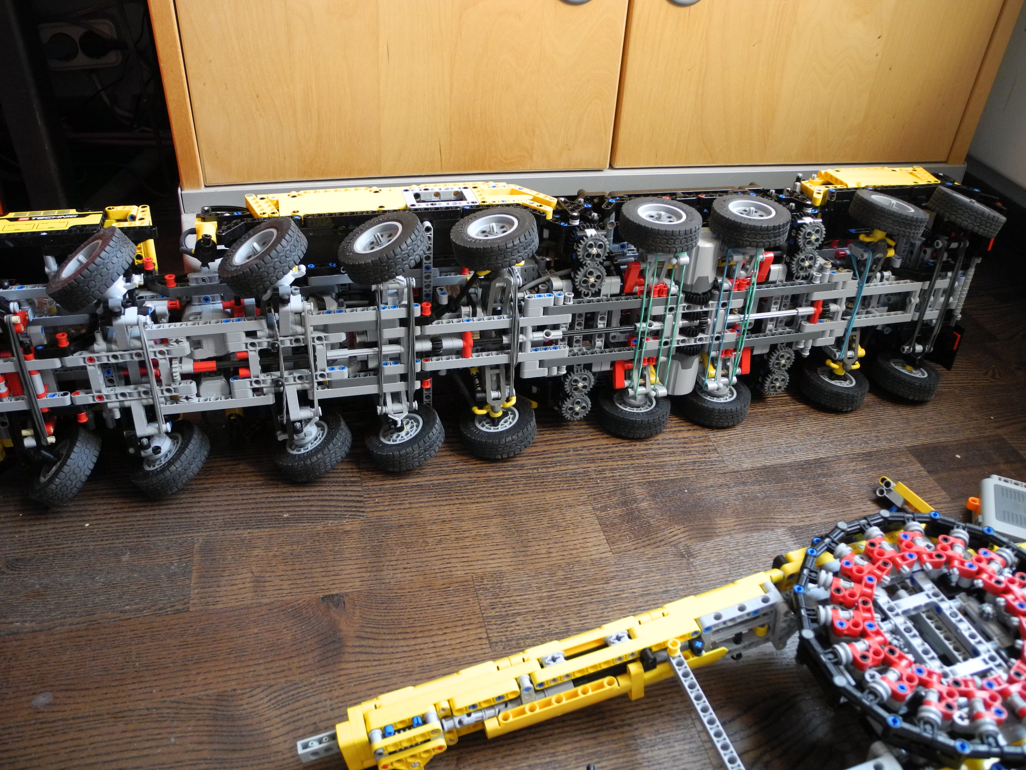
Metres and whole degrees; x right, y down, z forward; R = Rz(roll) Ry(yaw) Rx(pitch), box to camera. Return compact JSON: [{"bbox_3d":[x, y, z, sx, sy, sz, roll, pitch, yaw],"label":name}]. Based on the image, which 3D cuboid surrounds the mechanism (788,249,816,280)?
[{"bbox_3d":[0.244,-0.101,0.693,0.025,0.025,0.008,-6,34,-13],"label":"mechanism"}]

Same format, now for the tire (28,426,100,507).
[{"bbox_3d":[-0.330,0.059,0.614,0.061,0.020,0.061,-40,37,10],"label":"tire"}]

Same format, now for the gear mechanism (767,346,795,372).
[{"bbox_3d":[0.239,-0.021,0.736,0.025,0.025,0.008,-6,34,-13],"label":"gear mechanism"}]

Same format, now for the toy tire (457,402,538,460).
[{"bbox_3d":[-0.012,0.034,0.688,0.062,0.020,0.062,-6,36,4],"label":"toy tire"}]

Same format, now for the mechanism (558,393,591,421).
[{"bbox_3d":[0.055,0.018,0.707,0.025,0.025,0.008,-6,34,-13],"label":"mechanism"}]

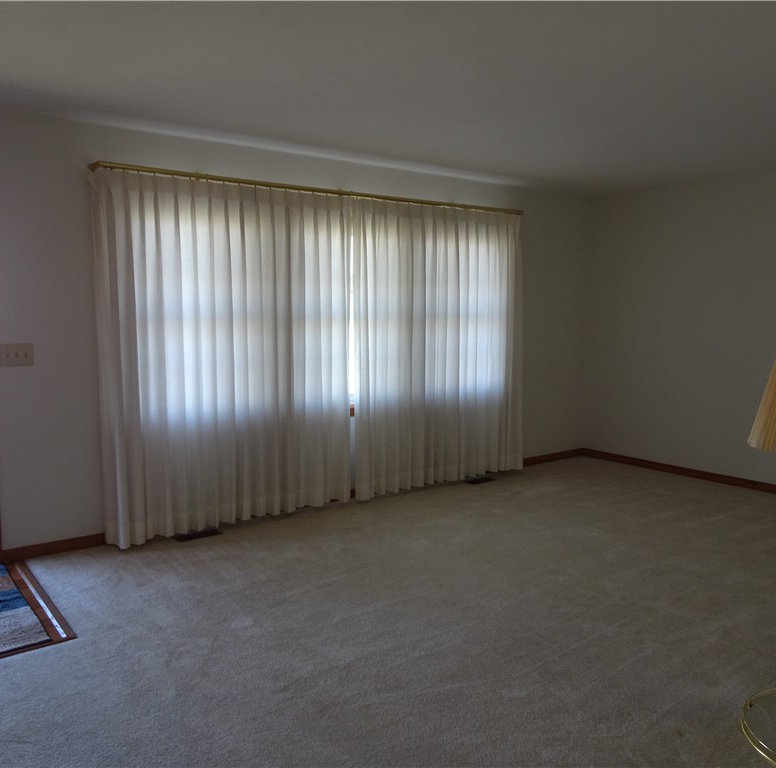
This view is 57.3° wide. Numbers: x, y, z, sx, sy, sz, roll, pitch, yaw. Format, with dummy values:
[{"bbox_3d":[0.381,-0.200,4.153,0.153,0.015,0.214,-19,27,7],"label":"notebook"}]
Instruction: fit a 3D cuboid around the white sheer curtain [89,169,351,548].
[{"bbox_3d":[-0.944,-0.167,4.502,1.699,2.137,0.159,-4,7,-37],"label":"white sheer curtain"}]

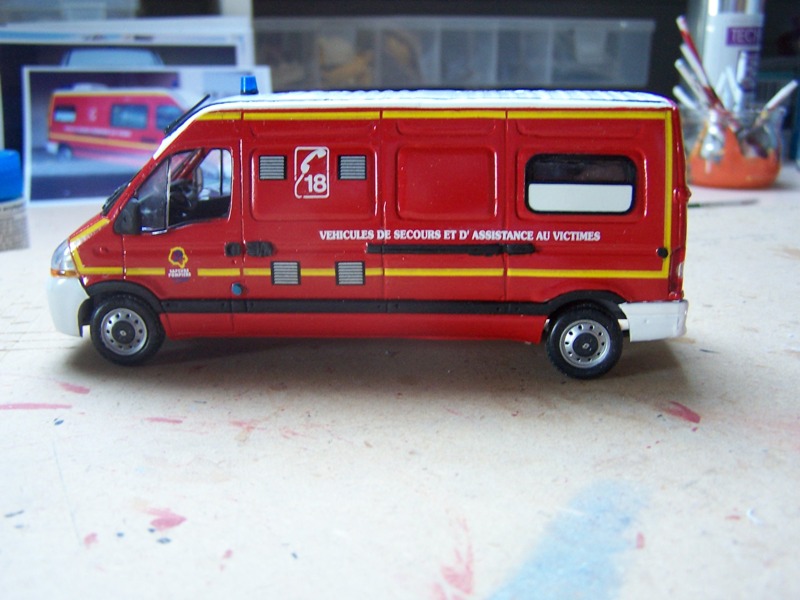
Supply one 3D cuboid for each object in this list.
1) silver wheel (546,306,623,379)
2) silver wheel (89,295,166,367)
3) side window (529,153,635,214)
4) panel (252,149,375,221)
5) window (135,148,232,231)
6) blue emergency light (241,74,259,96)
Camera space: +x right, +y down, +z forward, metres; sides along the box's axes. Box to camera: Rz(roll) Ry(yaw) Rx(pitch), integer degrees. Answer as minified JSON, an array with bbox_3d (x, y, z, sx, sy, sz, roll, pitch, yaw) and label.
[{"bbox_3d":[0.037,0.008,0.178,0.015,0.015,0.005,1,14,4],"label":"silver wheel"},{"bbox_3d":[-0.057,0.006,0.185,0.015,0.015,0.005,1,14,4],"label":"silver wheel"},{"bbox_3d":[0.035,-0.022,0.170,0.021,0.011,0.002,1,7,4],"label":"side window"},{"bbox_3d":[-0.017,-0.023,0.174,0.024,0.014,0.002,1,7,4],"label":"panel"},{"bbox_3d":[-0.044,-0.022,0.176,0.020,0.016,0.002,1,7,4],"label":"window"},{"bbox_3d":[-0.032,-0.046,0.188,0.004,0.004,0.004,1,14,4],"label":"blue emergency light"}]

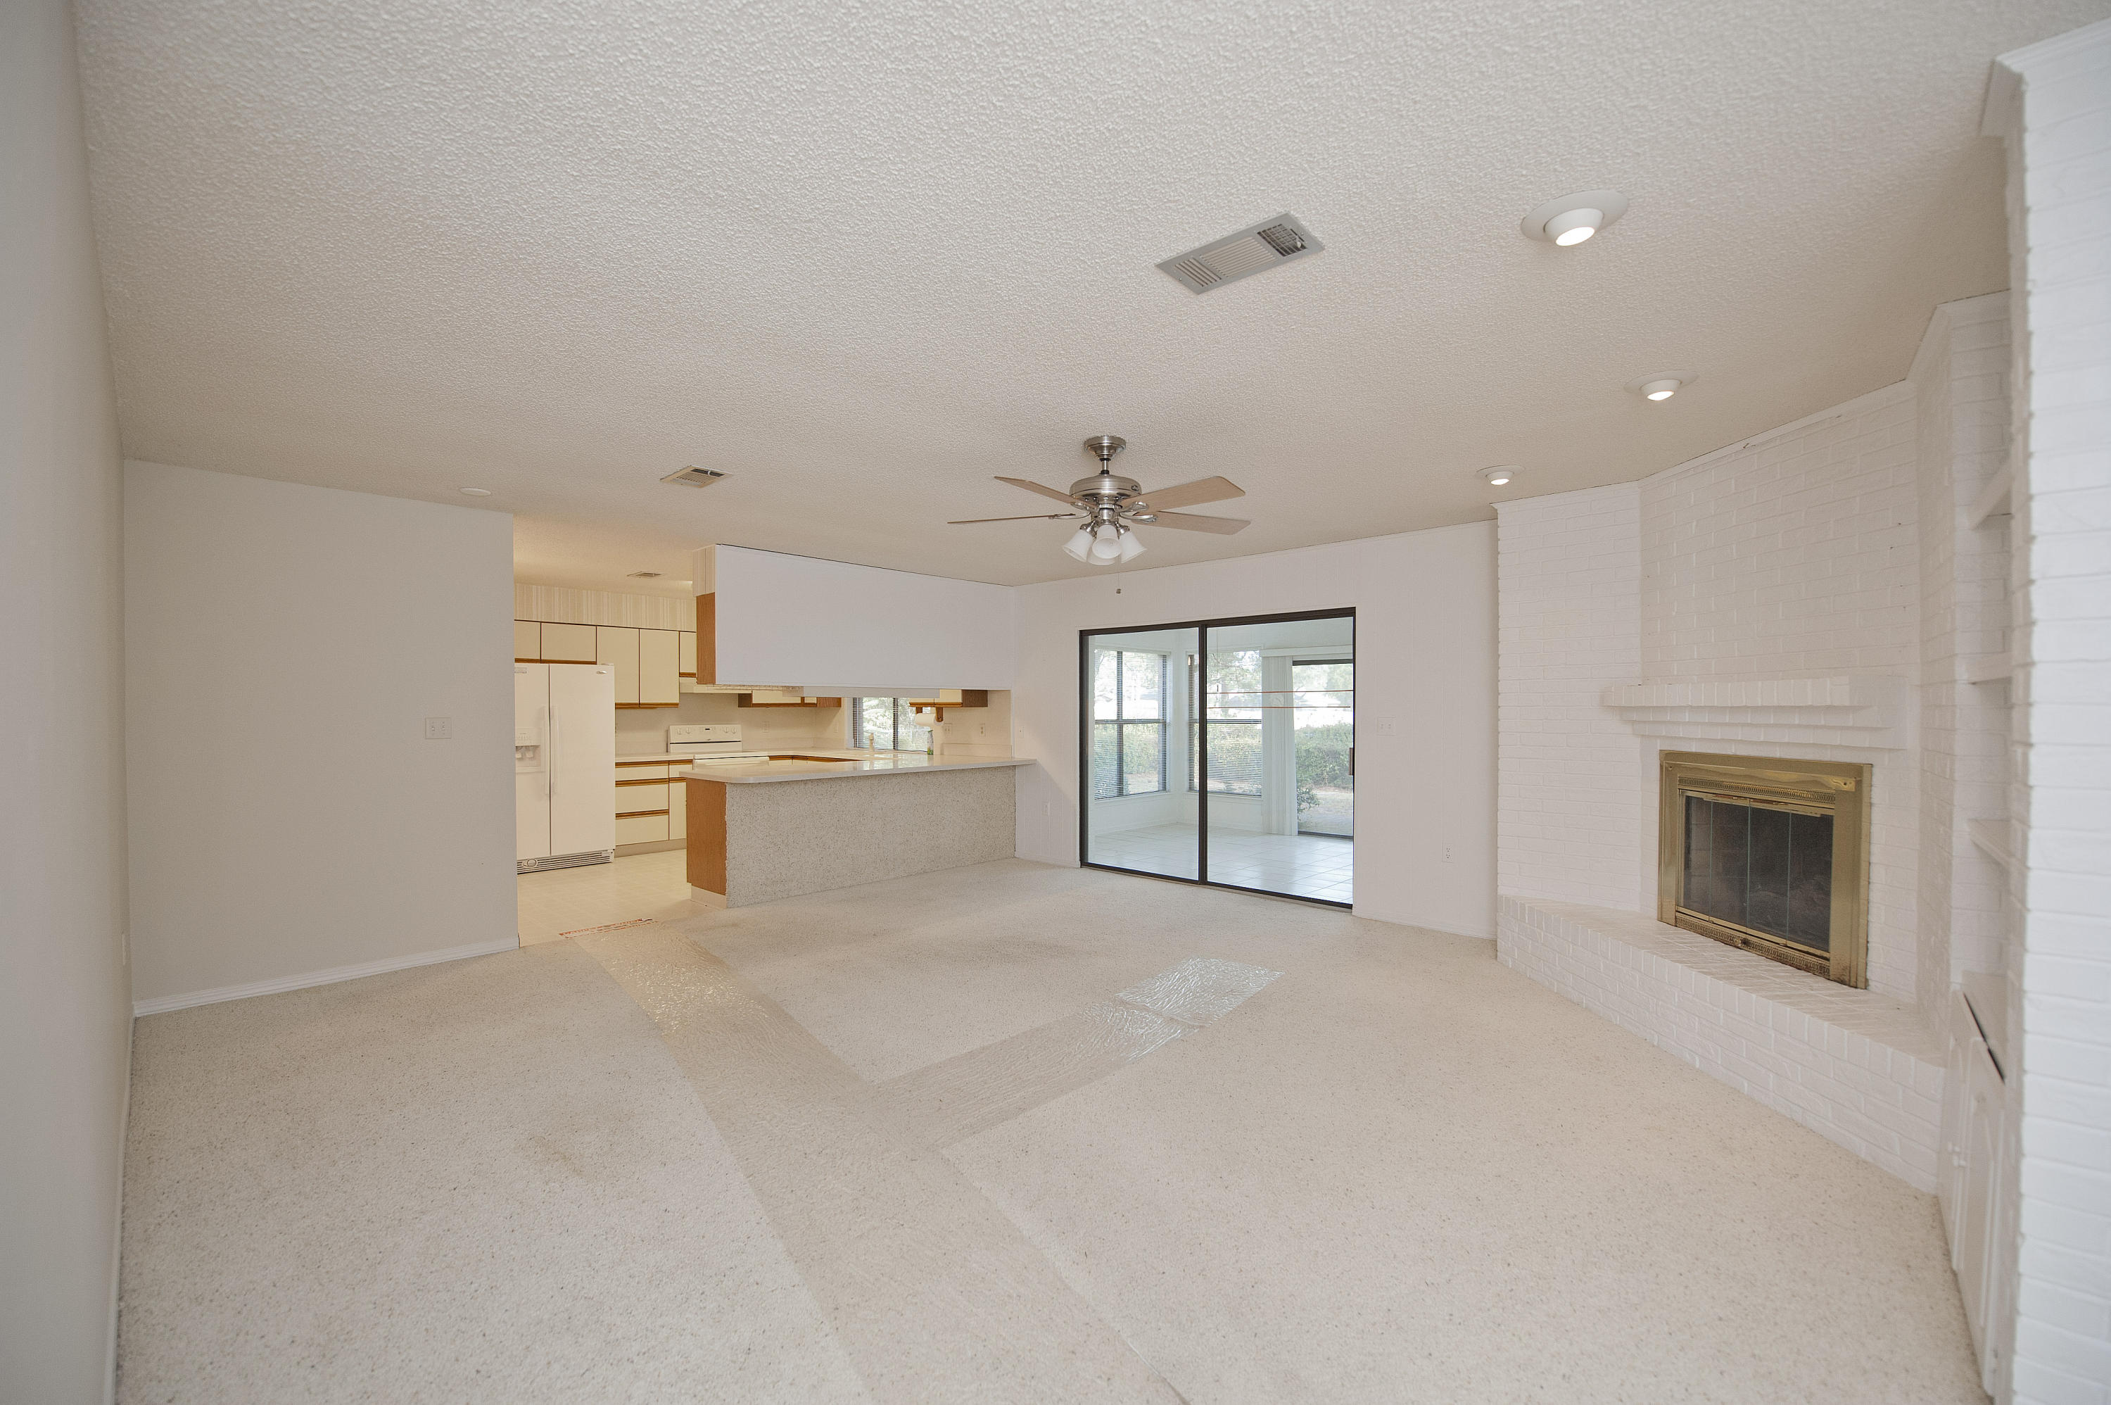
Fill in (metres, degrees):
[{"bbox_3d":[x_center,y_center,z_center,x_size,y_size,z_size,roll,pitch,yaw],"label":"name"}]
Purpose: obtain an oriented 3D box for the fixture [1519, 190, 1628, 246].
[{"bbox_3d":[1.163,-1.061,1.836,0.205,0.060,0.205,0,0,44],"label":"fixture"}]

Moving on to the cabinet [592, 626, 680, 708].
[{"bbox_3d":[-4.095,-0.330,7.968,0.330,0.752,0.756,0,0,44],"label":"cabinet"}]

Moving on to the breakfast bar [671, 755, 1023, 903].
[{"bbox_3d":[-1.455,0.929,6.521,0.880,0.905,2.620,0,0,45],"label":"breakfast bar"}]

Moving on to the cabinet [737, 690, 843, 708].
[{"bbox_3d":[-2.956,-0.332,9.139,0.370,0.737,1.010,0,0,44],"label":"cabinet"}]

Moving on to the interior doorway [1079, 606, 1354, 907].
[{"bbox_3d":[1.112,0.372,6.127,2.287,2.010,0.120,0,0,41],"label":"interior doorway"}]

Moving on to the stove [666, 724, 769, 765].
[{"bbox_3d":[-3.444,0.802,8.399,0.680,1.160,0.760,0,0,44],"label":"stove"}]

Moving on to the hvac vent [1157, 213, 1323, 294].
[{"bbox_3d":[0.450,-1.077,2.003,0.346,0.020,0.198,0,0,40],"label":"hvac vent"}]

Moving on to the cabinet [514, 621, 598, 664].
[{"bbox_3d":[-4.670,-0.521,7.362,0.330,0.365,0.914,0,0,44],"label":"cabinet"}]

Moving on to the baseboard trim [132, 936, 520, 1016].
[{"bbox_3d":[-3.553,1.353,4.133,1.447,0.075,0.016,0,0,-44],"label":"baseboard trim"}]

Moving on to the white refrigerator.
[{"bbox_3d":[-4.397,0.526,7.046,0.800,1.720,0.905,0,0,44],"label":"white refrigerator"}]

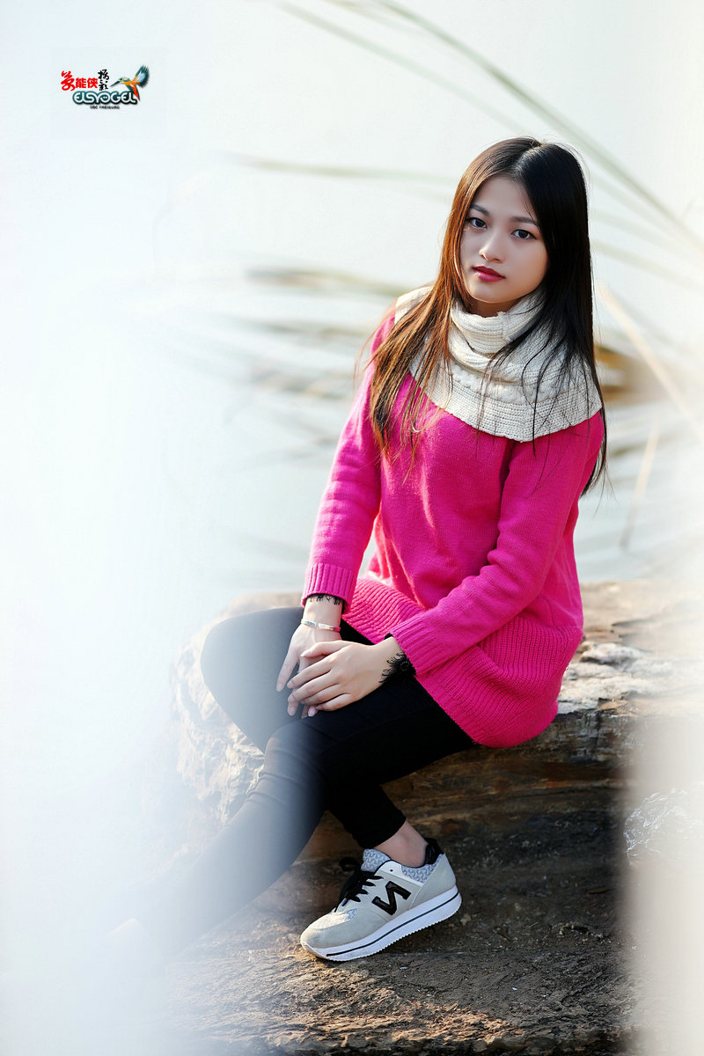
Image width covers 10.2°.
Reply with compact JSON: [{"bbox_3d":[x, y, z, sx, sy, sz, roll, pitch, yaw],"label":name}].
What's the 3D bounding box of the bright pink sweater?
[{"bbox_3d":[0.140,0.006,5.300,0.400,0.530,0.340,7,12,39],"label":"bright pink sweater"}]

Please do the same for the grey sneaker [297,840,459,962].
[{"bbox_3d":[0.039,0.490,5.220,0.245,0.115,0.092,-17,16,-27],"label":"grey sneaker"}]

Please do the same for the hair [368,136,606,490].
[{"bbox_3d":[0.183,-0.284,5.300,0.290,0.455,0.250,4,10,22],"label":"hair"}]

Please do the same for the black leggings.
[{"bbox_3d":[-0.007,0.314,5.180,0.600,0.450,0.370,-7,12,-39],"label":"black leggings"}]

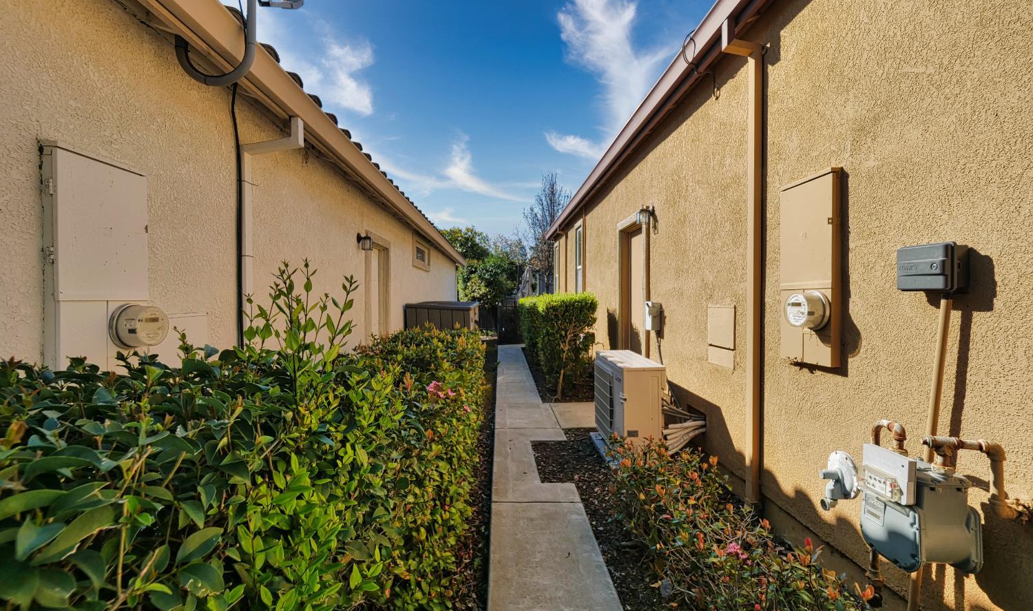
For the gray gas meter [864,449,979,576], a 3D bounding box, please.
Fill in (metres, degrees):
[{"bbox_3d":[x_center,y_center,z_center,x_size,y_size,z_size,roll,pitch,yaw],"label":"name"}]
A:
[{"bbox_3d":[1.356,0.670,1.415,0.225,0.345,0.210,0,1,-2],"label":"gray gas meter"}]

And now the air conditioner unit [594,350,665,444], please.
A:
[{"bbox_3d":[1.010,0.894,3.848,0.350,0.790,0.955,0,1,-2],"label":"air conditioner unit"}]

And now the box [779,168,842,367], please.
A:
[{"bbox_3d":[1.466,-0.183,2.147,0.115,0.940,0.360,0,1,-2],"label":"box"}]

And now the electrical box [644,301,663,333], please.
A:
[{"bbox_3d":[1.397,0.110,4.275,0.100,0.293,0.170,0,1,-2],"label":"electrical box"}]

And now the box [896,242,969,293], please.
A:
[{"bbox_3d":[1.503,-0.132,1.528,0.085,0.175,0.195,0,1,-2],"label":"box"}]

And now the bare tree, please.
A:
[{"bbox_3d":[1.339,-2.331,18.000,2.200,6.840,2.200,0,1,-2],"label":"bare tree"}]

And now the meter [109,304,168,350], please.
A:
[{"bbox_3d":[-1.548,0.084,1.708,0.135,0.186,0.185,0,1,-2],"label":"meter"}]

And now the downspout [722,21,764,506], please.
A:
[{"bbox_3d":[1.400,-0.255,2.597,0.215,3.015,0.072,0,1,-2],"label":"downspout"}]

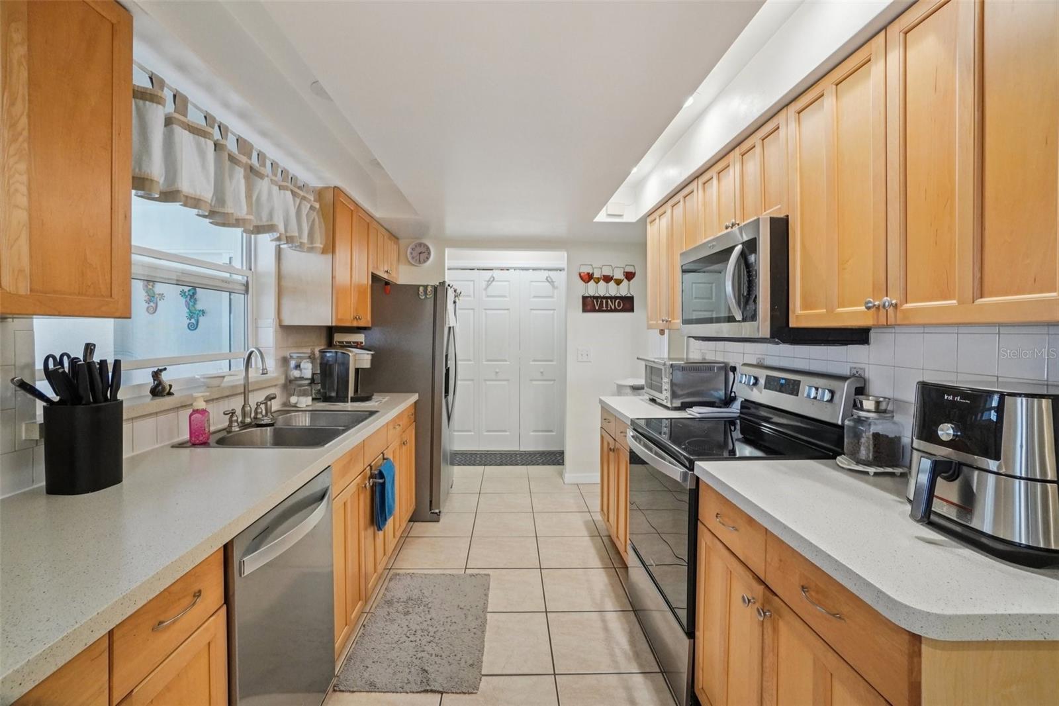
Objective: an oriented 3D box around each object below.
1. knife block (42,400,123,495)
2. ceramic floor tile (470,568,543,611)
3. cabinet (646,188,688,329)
[{"bbox_3d":[-1.223,0.253,1.215,0.152,0.238,0.108,-1,4,-43],"label":"knife block"},{"bbox_3d":[-0.136,1.255,2.343,0.425,0.010,0.386,1,3,-3],"label":"ceramic floor tile"},{"bbox_3d":[0.980,-0.519,2.622,0.325,0.762,0.800,0,2,-2],"label":"cabinet"}]

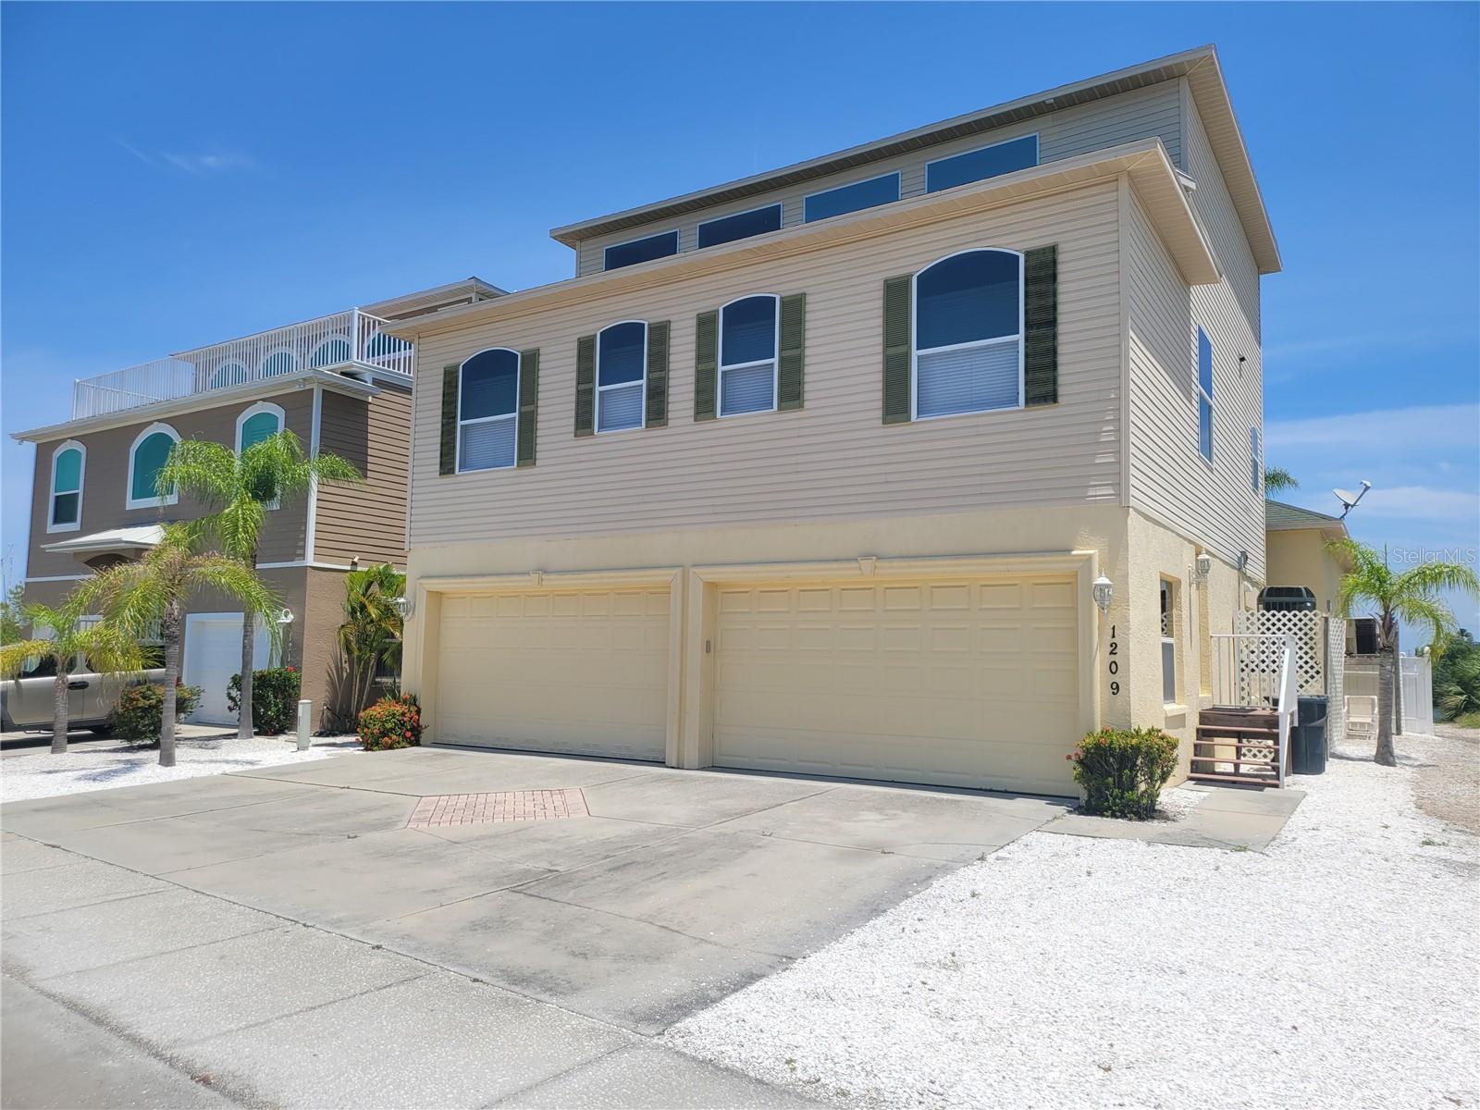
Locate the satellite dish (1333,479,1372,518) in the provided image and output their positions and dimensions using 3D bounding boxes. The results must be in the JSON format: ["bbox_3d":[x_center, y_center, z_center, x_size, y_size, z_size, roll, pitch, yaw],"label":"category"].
[{"bbox_3d":[14.320,-1.298,26.000,0.800,0.860,0.650,-2,-6,32],"label":"satellite dish"}]

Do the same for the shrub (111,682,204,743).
[{"bbox_3d":[-9.479,2.535,18.100,1.500,0.947,1.350,-3,-6,35],"label":"shrub"}]

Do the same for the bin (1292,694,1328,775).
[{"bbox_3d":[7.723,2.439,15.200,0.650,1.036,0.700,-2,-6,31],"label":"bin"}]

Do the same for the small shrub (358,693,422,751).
[{"bbox_3d":[-5.358,2.531,17.000,0.970,0.835,0.920,-3,-6,35],"label":"small shrub"}]

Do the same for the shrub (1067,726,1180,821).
[{"bbox_3d":[3.776,2.114,10.950,1.080,0.868,0.950,-3,-6,35],"label":"shrub"}]

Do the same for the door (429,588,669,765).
[{"bbox_3d":[-2.856,1.719,16.487,4.880,2.420,0.200,-3,-6,35],"label":"door"}]

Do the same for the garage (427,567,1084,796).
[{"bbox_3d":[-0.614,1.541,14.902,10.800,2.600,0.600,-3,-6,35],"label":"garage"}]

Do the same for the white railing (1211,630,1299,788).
[{"bbox_3d":[6.560,1.910,14.509,1.300,1.920,2.300,-2,-6,31],"label":"white railing"}]

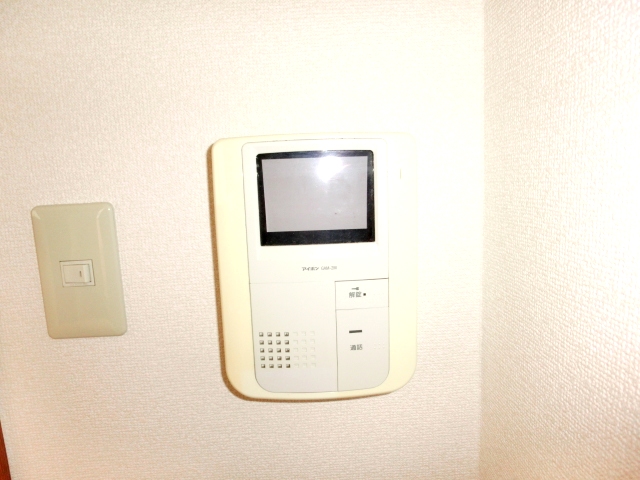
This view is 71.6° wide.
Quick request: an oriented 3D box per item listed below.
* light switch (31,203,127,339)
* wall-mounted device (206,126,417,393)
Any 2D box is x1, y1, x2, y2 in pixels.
[{"bbox_3d":[-0.210,0.029,0.388,0.070,0.120,0.009,-2,9,-1],"label":"light switch"},{"bbox_3d":[-0.001,0.026,0.376,0.164,0.223,0.038,-2,9,-1],"label":"wall-mounted device"}]

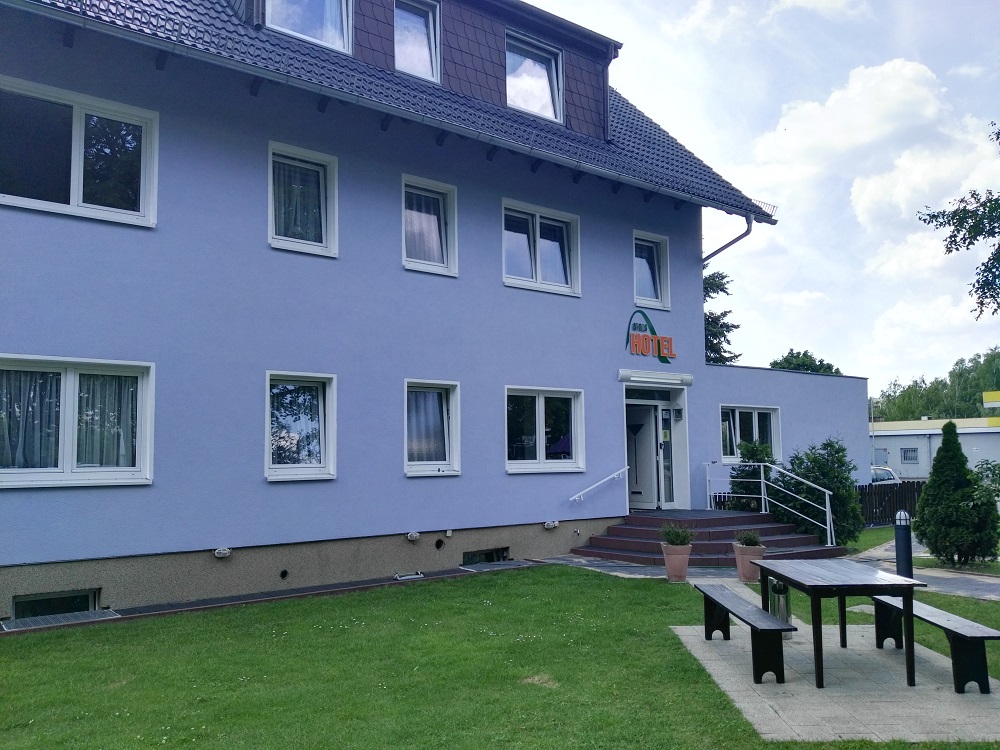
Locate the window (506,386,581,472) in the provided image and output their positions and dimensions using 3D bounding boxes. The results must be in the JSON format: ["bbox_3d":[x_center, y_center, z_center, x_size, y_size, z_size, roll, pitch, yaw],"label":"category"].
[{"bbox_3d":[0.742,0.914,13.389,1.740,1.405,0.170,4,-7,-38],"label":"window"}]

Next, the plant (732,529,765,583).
[{"bbox_3d":[3.372,2.440,10.955,0.390,0.690,0.390,-1,-6,0],"label":"plant"}]

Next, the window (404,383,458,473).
[{"bbox_3d":[-1.009,0.786,11.859,0.981,1.400,0.170,4,-7,-38],"label":"window"}]

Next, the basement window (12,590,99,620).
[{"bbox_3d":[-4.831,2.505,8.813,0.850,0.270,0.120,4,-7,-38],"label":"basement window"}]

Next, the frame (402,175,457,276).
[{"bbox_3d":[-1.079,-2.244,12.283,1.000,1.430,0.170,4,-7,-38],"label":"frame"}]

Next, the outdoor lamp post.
[{"bbox_3d":[4.829,2.097,9.694,0.185,0.970,0.185,-3,-6,26],"label":"outdoor lamp post"}]

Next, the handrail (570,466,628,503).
[{"bbox_3d":[1.706,1.842,13.780,1.472,0.573,0.100,4,-7,-38],"label":"handrail"}]

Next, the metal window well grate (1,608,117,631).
[{"bbox_3d":[-4.592,2.563,8.464,1.040,0.040,0.530,4,-7,-38],"label":"metal window well grate"}]

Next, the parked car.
[{"bbox_3d":[10.700,3.692,26.000,4.200,1.470,1.750,0,-6,-3],"label":"parked car"}]

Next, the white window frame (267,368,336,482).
[{"bbox_3d":[-2.646,0.674,10.719,1.000,1.405,0.170,4,-7,-38],"label":"white window frame"}]

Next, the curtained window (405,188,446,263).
[{"bbox_3d":[-1.170,-2.259,12.424,0.750,1.070,0.120,4,-7,-38],"label":"curtained window"}]

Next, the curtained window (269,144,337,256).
[{"bbox_3d":[-2.651,-2.322,10.874,1.016,1.424,0.170,4,-7,-38],"label":"curtained window"}]

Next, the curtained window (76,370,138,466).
[{"bbox_3d":[-4.553,0.538,9.401,0.635,1.095,0.100,4,-7,-38],"label":"curtained window"}]

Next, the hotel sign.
[{"bbox_3d":[2.839,-0.707,14.966,1.372,0.920,0.100,4,-7,-38],"label":"hotel sign"}]

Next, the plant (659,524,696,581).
[{"bbox_3d":[2.318,2.317,10.625,0.450,0.770,0.430,-1,-6,6],"label":"plant"}]

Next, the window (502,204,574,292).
[{"bbox_3d":[0.685,-2.084,13.537,1.678,1.367,0.140,4,-7,-38],"label":"window"}]

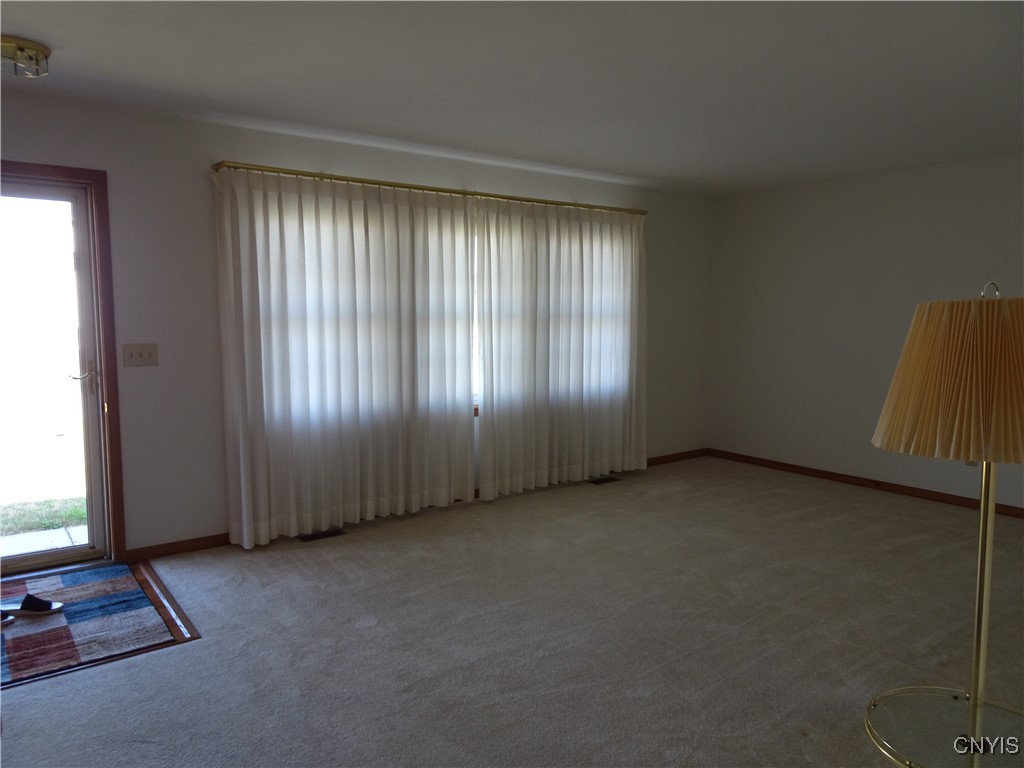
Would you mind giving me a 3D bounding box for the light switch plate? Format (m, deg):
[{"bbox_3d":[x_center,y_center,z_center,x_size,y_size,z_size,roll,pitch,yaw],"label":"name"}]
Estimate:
[{"bbox_3d":[-1.994,-0.155,3.816,0.164,0.117,0.010,-4,7,-37],"label":"light switch plate"}]

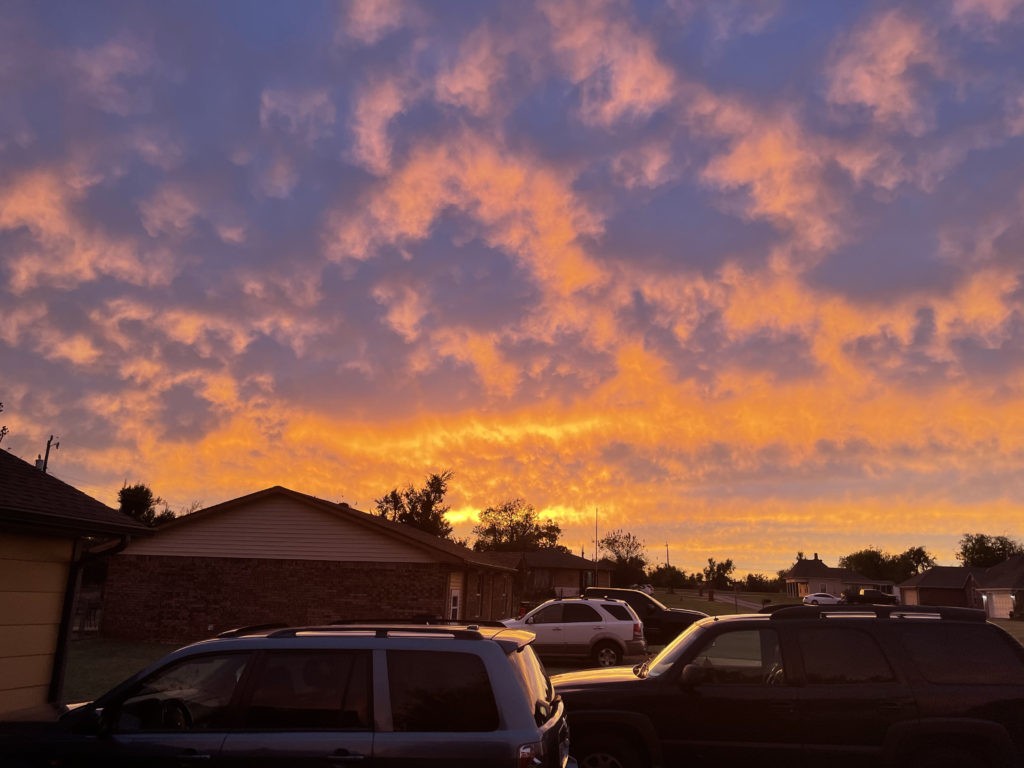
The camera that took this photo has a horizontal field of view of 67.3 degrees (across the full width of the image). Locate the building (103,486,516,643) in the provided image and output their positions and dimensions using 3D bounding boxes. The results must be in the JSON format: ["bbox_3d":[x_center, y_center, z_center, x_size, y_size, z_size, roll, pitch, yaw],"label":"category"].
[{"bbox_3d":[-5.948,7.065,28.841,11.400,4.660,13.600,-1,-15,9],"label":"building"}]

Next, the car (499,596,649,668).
[{"bbox_3d":[1.364,6.725,20.836,4.570,1.750,1.880,-1,-15,10],"label":"car"}]

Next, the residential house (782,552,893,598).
[{"bbox_3d":[43.928,26.241,104.252,13.200,5.700,10.500,-1,-15,9],"label":"residential house"}]

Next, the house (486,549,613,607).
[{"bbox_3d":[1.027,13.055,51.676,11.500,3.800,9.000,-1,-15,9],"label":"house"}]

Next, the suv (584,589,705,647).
[{"bbox_3d":[3.480,7.380,23.755,5.500,1.900,1.980,-1,-15,9],"label":"suv"}]

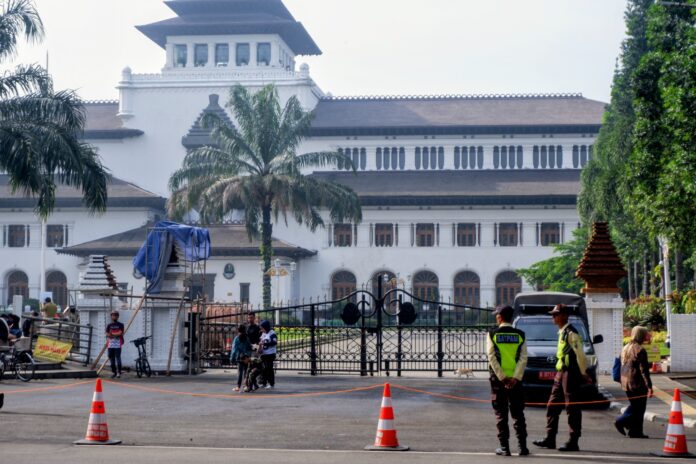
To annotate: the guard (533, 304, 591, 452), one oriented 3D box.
[{"bbox_3d":[2.517,1.712,15.500,0.570,1.710,0.500,1,-4,-7],"label":"guard"}]

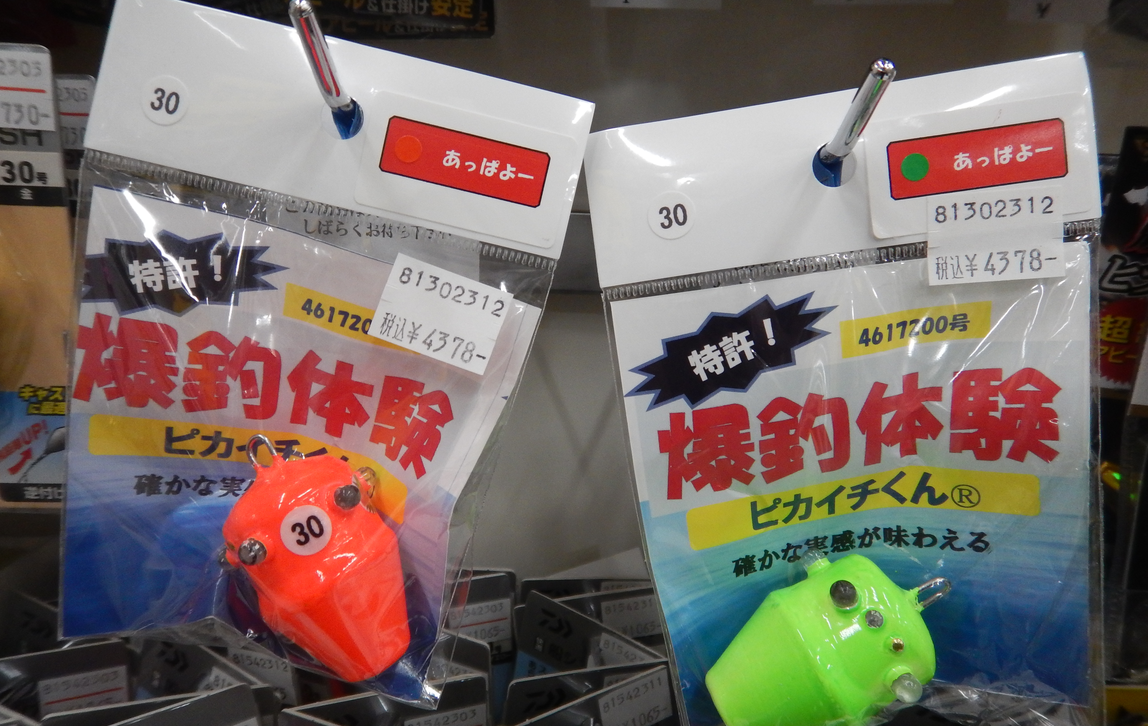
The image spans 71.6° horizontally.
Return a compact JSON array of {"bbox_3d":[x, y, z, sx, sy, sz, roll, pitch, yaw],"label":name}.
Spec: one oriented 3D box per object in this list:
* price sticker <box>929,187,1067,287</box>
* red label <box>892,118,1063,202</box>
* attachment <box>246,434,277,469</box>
[{"bbox_3d":[0.076,-0.023,0.143,0.023,0.016,0.001,-4,6,6],"label":"price sticker"},{"bbox_3d":[0.072,-0.036,0.143,0.032,0.010,0.001,-8,6,3],"label":"red label"},{"bbox_3d":[-0.058,0.016,0.148,0.005,0.006,0.002,-26,6,3],"label":"attachment"}]

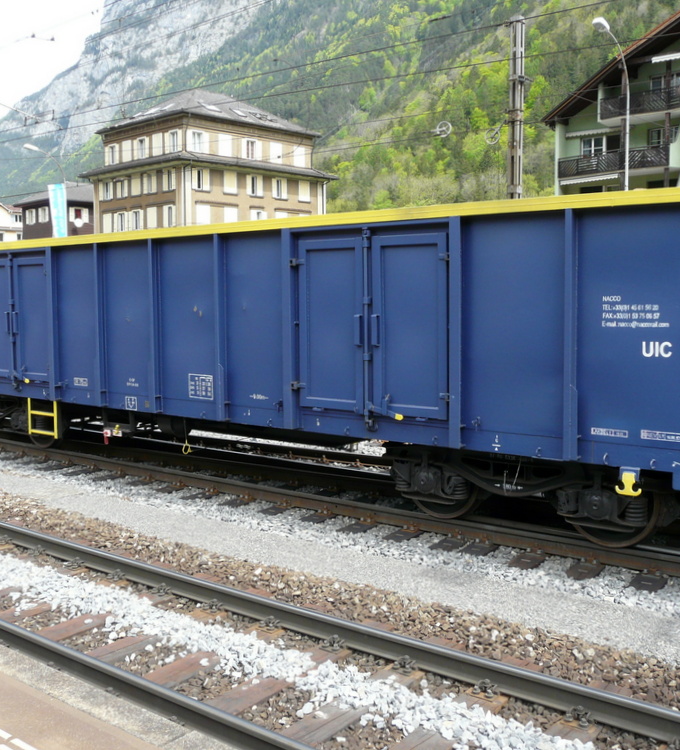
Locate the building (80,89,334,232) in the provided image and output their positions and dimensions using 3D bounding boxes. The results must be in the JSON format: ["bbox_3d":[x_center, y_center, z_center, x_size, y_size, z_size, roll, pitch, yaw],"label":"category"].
[{"bbox_3d":[-12.232,-17.007,78.786,15.200,21.270,18.200,5,7,42],"label":"building"}]

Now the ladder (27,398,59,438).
[{"bbox_3d":[-4.278,0.621,11.665,0.710,0.550,0.060,4,7,36],"label":"ladder"}]

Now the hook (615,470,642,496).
[{"bbox_3d":[2.412,0.903,6.760,0.215,0.215,0.060,4,7,36],"label":"hook"}]

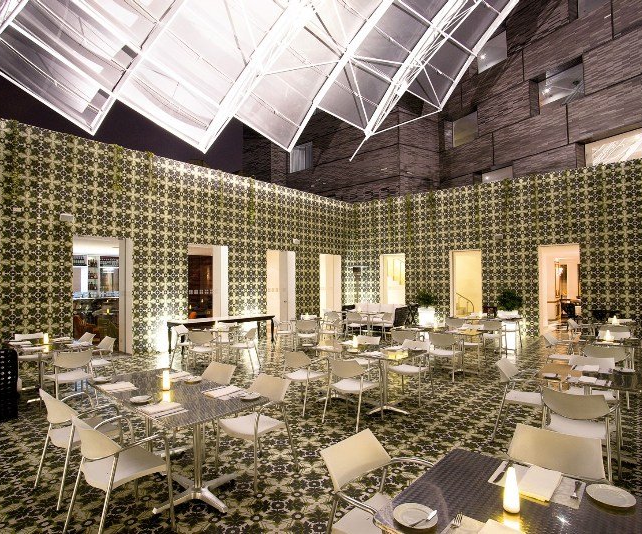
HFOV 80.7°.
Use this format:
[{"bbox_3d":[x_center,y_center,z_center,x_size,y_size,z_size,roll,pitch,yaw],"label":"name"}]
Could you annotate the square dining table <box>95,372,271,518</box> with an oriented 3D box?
[{"bbox_3d":[-1.304,1.420,3.224,1.673,0.726,0.790,-2,-2,41],"label":"square dining table"}]

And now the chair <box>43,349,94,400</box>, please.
[{"bbox_3d":[-3.217,1.439,4.840,0.525,0.785,0.545,-1,-2,41],"label":"chair"}]

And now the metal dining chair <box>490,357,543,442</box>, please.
[{"bbox_3d":[2.173,1.423,4.012,0.525,0.785,0.545,-1,-2,40],"label":"metal dining chair"}]

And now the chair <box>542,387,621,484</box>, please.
[{"bbox_3d":[2.223,1.398,3.239,0.545,0.785,0.525,-2,-3,43],"label":"chair"}]

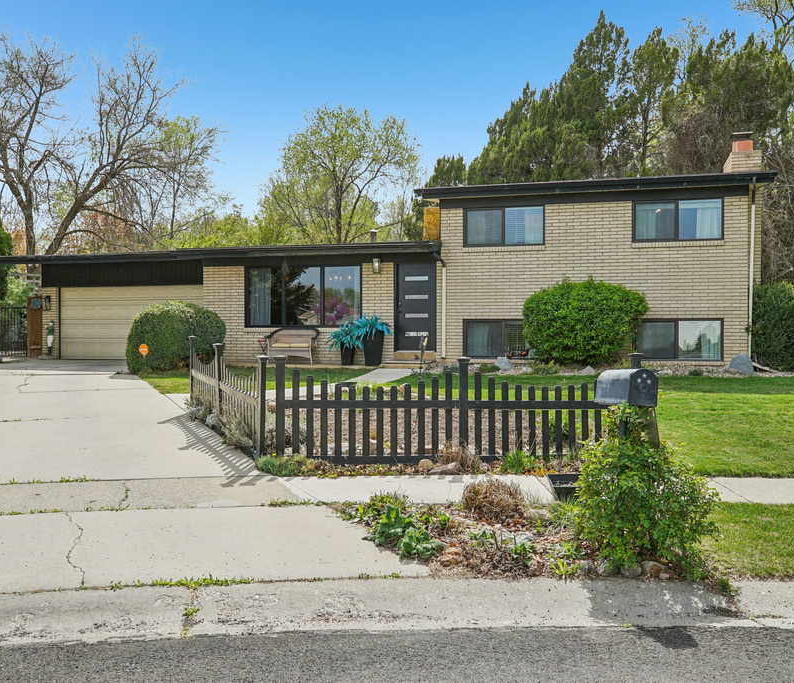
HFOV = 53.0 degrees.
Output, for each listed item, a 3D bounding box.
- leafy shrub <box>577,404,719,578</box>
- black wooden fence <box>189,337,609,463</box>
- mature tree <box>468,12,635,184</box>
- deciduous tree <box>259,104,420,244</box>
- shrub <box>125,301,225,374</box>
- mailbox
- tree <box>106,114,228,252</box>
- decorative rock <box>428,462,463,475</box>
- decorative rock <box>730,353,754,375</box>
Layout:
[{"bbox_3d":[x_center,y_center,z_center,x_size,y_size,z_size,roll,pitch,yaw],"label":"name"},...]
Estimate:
[{"bbox_3d":[1.683,0.961,5.350,0.940,1.070,0.860,0,1,0],"label":"leafy shrub"},{"bbox_3d":[-0.190,0.616,10.059,5.417,1.326,3.768,0,1,-6],"label":"black wooden fence"},{"bbox_3d":[5.622,-5.835,28.921,6.117,12.283,5.505,0,1,0],"label":"mature tree"},{"bbox_3d":[-2.746,-5.608,37.924,7.633,11.394,7.252,0,1,0],"label":"deciduous tree"},{"bbox_3d":[-4.867,-0.066,17.500,2.080,1.550,1.900,0,1,16],"label":"shrub"},{"bbox_3d":[1.556,0.302,5.380,0.195,0.240,0.510,3,1,-9],"label":"mailbox"},{"bbox_3d":[-11.629,-5.666,39.923,6.227,11.464,5.916,0,1,0],"label":"tree"},{"bbox_3d":[0.486,1.299,8.150,0.330,0.130,0.200,0,1,0],"label":"decorative rock"},{"bbox_3d":[6.920,0.442,16.000,0.480,0.440,0.400,0,1,16],"label":"decorative rock"}]

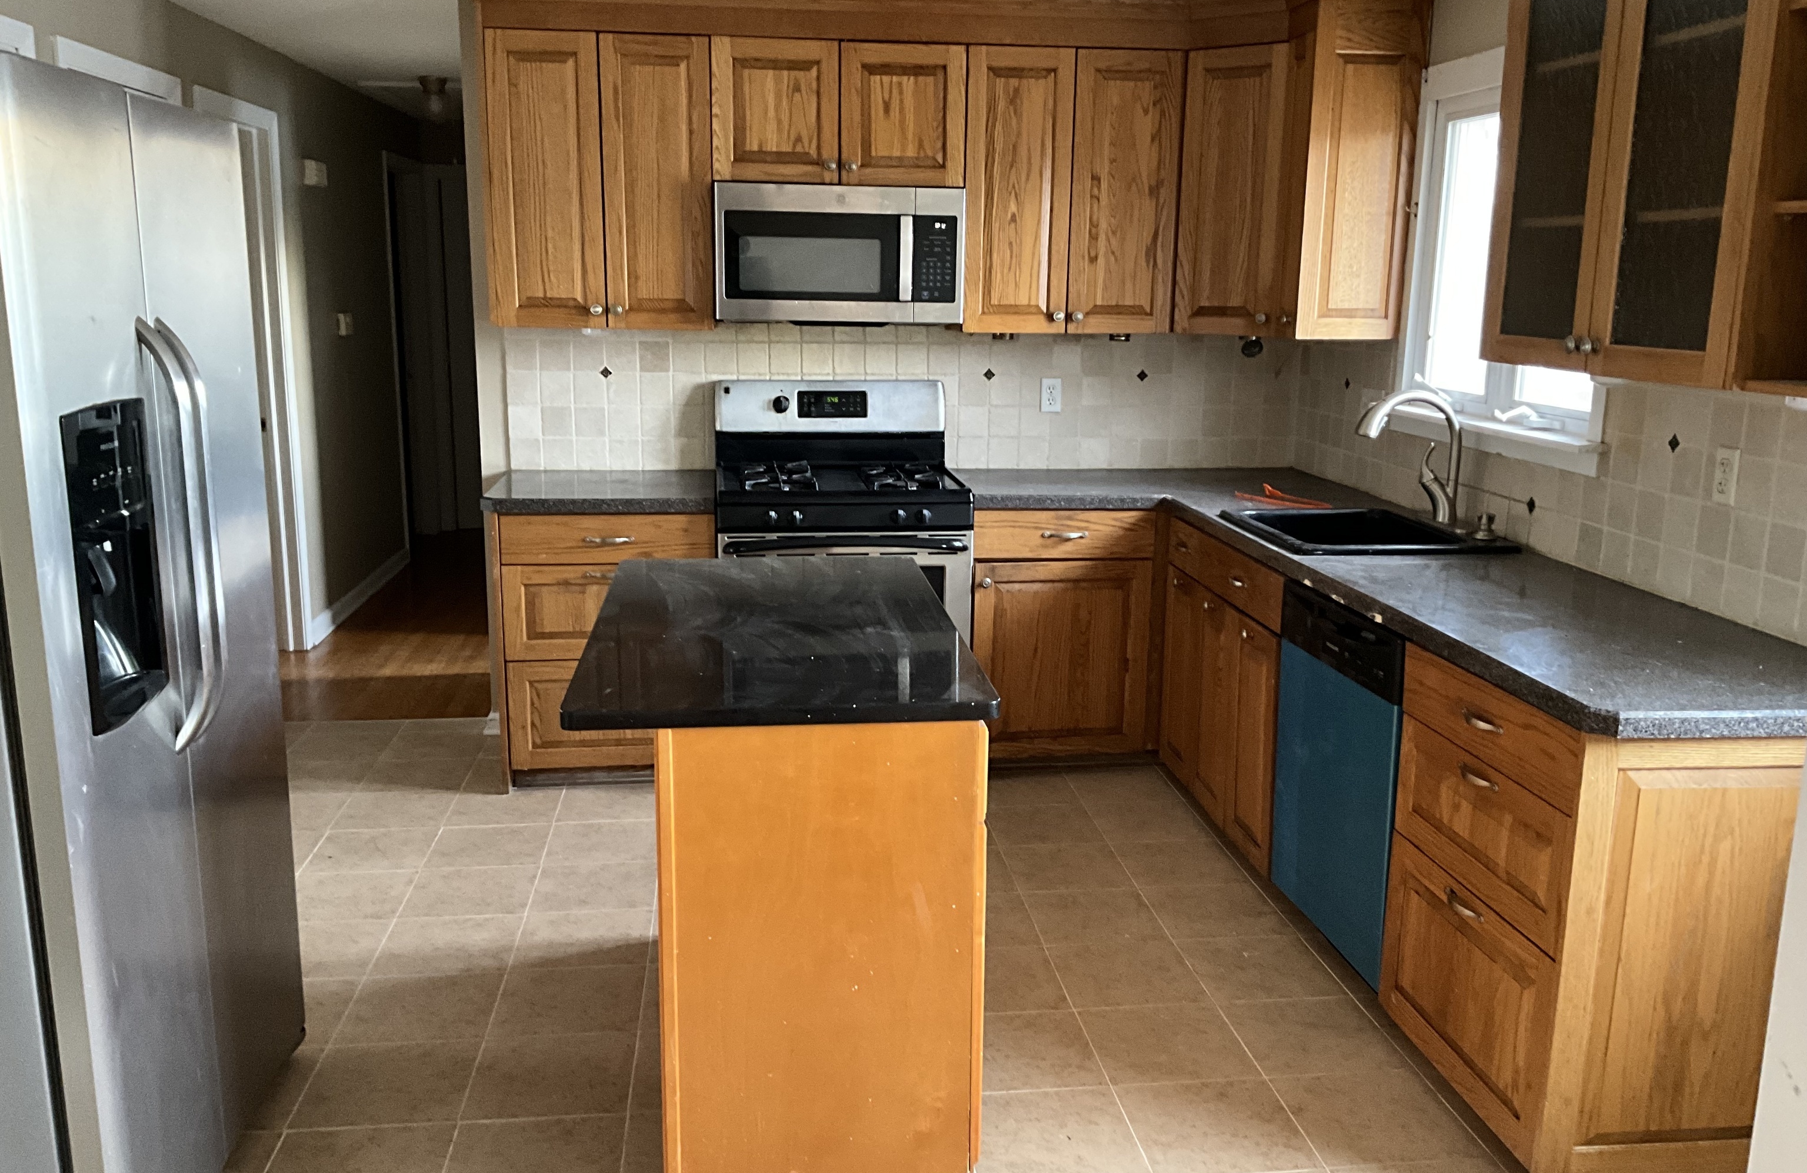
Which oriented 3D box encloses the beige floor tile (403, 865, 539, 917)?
[{"bbox_3d":[-1.114,0.792,3.905,0.310,0.010,0.310,-1,12,-6],"label":"beige floor tile"}]

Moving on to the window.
[{"bbox_3d":[1.536,-0.857,3.879,0.110,1.020,1.100,-1,12,-7],"label":"window"}]

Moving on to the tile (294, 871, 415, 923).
[{"bbox_3d":[-1.395,0.779,3.785,0.305,0.010,0.305,-1,12,-6],"label":"tile"}]

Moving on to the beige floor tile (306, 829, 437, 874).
[{"bbox_3d":[-1.433,0.718,4.094,0.305,0.010,0.305,-1,12,-6],"label":"beige floor tile"}]

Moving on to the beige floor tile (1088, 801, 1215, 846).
[{"bbox_3d":[0.723,0.696,4.434,0.311,0.010,0.311,-1,12,-6],"label":"beige floor tile"}]

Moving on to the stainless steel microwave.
[{"bbox_3d":[-0.209,-1.052,4.798,0.760,0.415,0.390,-1,12,-6],"label":"stainless steel microwave"}]

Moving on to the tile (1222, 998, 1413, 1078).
[{"bbox_3d":[0.847,0.935,3.134,0.305,0.010,0.305,-1,12,-6],"label":"tile"}]

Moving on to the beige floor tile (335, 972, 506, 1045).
[{"bbox_3d":[-1.046,0.922,3.304,0.311,0.010,0.311,-1,12,-6],"label":"beige floor tile"}]

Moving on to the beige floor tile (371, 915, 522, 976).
[{"bbox_3d":[-1.081,0.857,3.609,0.311,0.010,0.311,-1,12,-6],"label":"beige floor tile"}]

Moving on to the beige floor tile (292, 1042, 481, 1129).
[{"bbox_3d":[-1.010,0.987,2.989,0.310,0.010,0.310,-1,12,-6],"label":"beige floor tile"}]

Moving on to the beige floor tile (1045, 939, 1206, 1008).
[{"bbox_3d":[0.516,0.893,3.465,0.310,0.010,0.310,-1,12,-6],"label":"beige floor tile"}]

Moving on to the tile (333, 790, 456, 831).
[{"bbox_3d":[-1.464,0.653,4.389,0.305,0.010,0.305,-1,12,-6],"label":"tile"}]

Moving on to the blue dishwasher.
[{"bbox_3d":[1.254,0.444,3.454,0.600,0.820,0.610,-1,12,-6],"label":"blue dishwasher"}]

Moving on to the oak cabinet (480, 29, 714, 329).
[{"bbox_3d":[-0.930,-1.239,4.711,0.684,0.859,0.326,-1,12,-6],"label":"oak cabinet"}]

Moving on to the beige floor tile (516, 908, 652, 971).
[{"bbox_3d":[-0.752,0.835,3.563,0.305,0.010,0.305,-1,12,-6],"label":"beige floor tile"}]

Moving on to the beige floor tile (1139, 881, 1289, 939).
[{"bbox_3d":[0.778,0.808,3.733,0.305,0.010,0.305,-1,12,-6],"label":"beige floor tile"}]

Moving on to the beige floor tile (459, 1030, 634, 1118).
[{"bbox_3d":[-0.697,0.982,3.033,0.311,0.010,0.311,-1,12,-6],"label":"beige floor tile"}]

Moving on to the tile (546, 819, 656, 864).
[{"bbox_3d":[-0.821,0.708,4.162,0.305,0.010,0.305,-1,12,-6],"label":"tile"}]

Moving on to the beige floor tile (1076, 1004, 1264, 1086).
[{"bbox_3d":[0.538,0.934,3.083,0.305,0.010,0.305,-1,12,-6],"label":"beige floor tile"}]

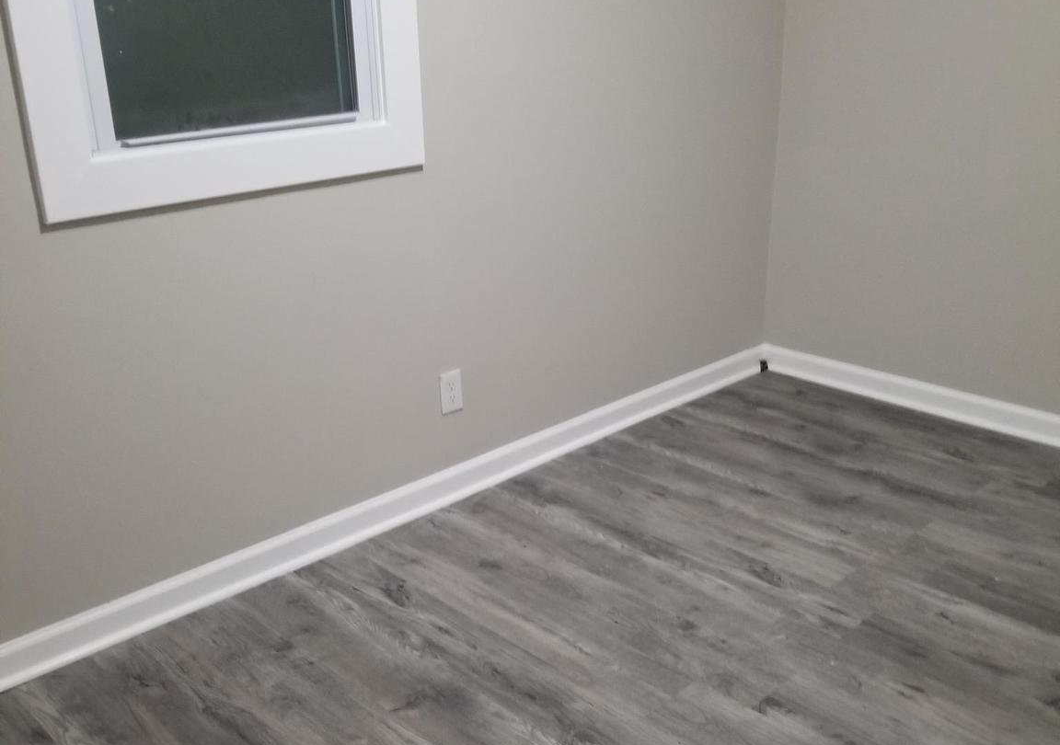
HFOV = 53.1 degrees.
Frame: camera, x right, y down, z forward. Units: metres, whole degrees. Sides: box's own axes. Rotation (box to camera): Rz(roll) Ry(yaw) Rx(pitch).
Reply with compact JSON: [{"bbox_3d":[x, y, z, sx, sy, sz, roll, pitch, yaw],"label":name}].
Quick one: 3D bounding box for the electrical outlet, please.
[{"bbox_3d":[-0.218,0.053,2.940,0.072,0.119,0.010,-19,26,-40],"label":"electrical outlet"}]

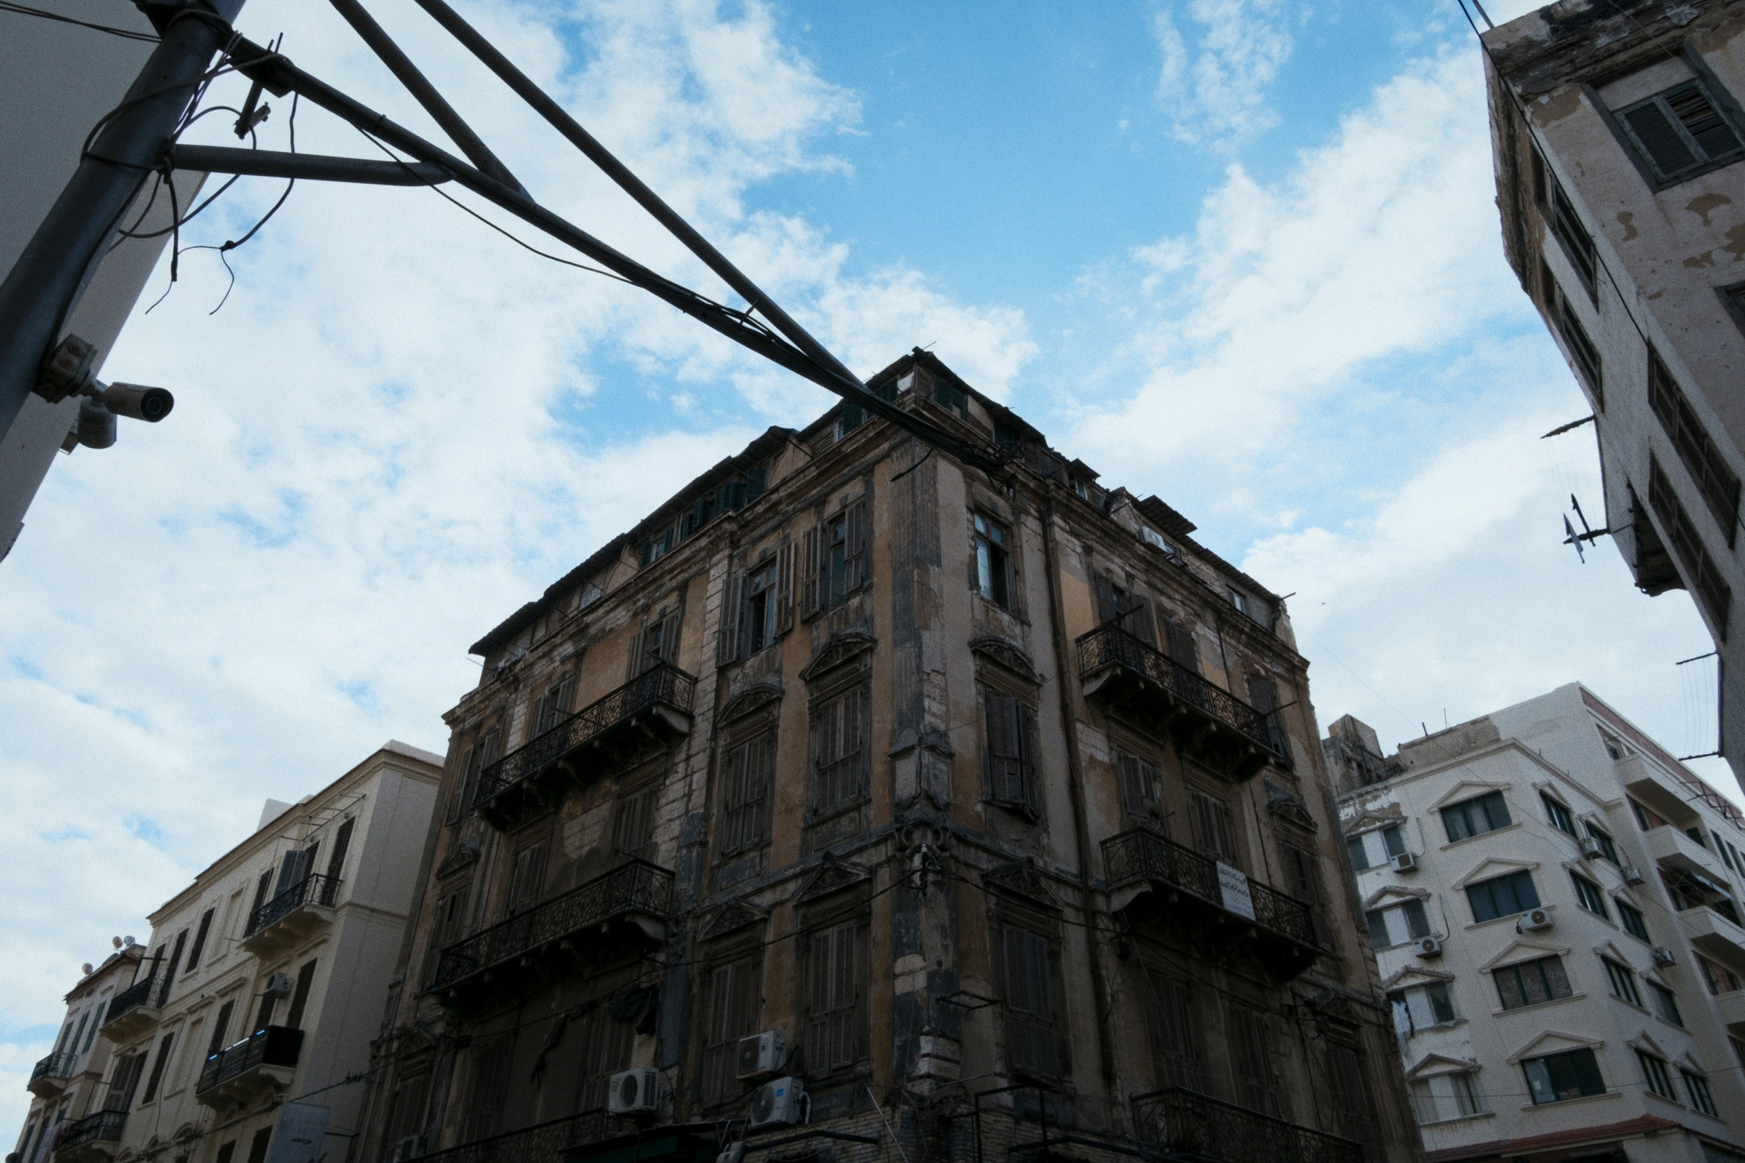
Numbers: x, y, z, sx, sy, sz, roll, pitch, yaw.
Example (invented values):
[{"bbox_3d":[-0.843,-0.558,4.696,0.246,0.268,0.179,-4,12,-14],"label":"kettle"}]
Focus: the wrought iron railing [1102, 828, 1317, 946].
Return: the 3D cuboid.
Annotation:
[{"bbox_3d":[6.913,6.400,23.484,6.000,0.878,0.900,29,-45,-33],"label":"wrought iron railing"}]

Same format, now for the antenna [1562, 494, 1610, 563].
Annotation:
[{"bbox_3d":[9.820,-0.756,16.121,0.542,1.125,0.200,-18,-40,23],"label":"antenna"}]

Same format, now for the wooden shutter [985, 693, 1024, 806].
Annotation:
[{"bbox_3d":[2.449,3.041,21.400,0.618,2.242,0.050,14,-39,-18],"label":"wooden shutter"}]

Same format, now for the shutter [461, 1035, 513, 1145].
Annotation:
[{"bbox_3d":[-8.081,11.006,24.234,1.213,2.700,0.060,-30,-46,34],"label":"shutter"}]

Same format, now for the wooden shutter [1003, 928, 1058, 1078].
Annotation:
[{"bbox_3d":[2.416,6.438,17.848,1.081,2.186,0.050,29,-45,-33],"label":"wooden shutter"}]

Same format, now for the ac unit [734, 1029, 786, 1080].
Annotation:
[{"bbox_3d":[-1.697,7.296,17.871,0.785,0.550,0.265,-30,-46,34],"label":"ac unit"}]

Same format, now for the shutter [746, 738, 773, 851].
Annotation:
[{"bbox_3d":[-2.233,4.061,22.374,0.628,2.322,0.060,-30,-46,34],"label":"shutter"}]

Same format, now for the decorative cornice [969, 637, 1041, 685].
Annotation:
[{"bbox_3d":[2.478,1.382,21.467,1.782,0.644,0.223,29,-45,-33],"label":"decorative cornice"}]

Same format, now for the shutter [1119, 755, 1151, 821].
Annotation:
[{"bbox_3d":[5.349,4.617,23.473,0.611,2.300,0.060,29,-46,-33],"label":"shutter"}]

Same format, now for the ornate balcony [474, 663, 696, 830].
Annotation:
[{"bbox_3d":[-7.042,4.004,28.015,7.628,0.984,0.962,-30,-46,35],"label":"ornate balcony"}]

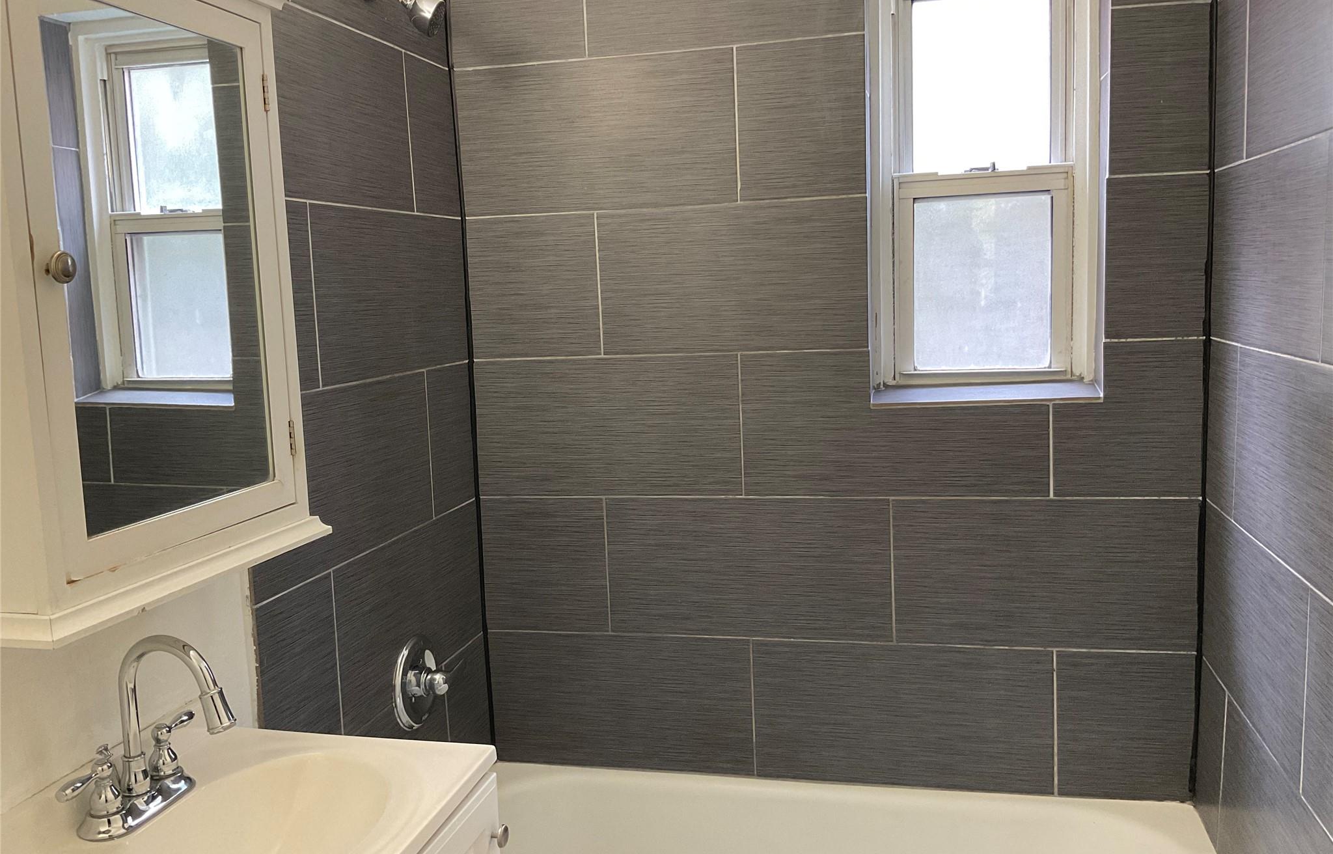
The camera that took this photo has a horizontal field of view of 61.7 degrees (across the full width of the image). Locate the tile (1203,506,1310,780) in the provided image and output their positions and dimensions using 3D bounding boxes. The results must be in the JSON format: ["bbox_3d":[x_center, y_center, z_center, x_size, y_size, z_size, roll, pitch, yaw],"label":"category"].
[{"bbox_3d":[0.967,0.331,1.849,0.012,0.306,0.600,-1,7,13],"label":"tile"}]

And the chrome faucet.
[{"bbox_3d":[-0.584,0.349,1.307,0.185,0.218,0.240,-1,7,13],"label":"chrome faucet"}]

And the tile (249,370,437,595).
[{"bbox_3d":[-0.556,0.078,1.962,0.010,0.305,0.620,-1,7,14],"label":"tile"}]

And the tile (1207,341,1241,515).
[{"bbox_3d":[1.013,0.000,2.030,0.010,0.305,0.200,-1,7,14],"label":"tile"}]

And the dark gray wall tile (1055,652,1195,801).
[{"bbox_3d":[0.915,0.596,2.237,0.257,0.304,0.012,-1,7,13],"label":"dark gray wall tile"}]

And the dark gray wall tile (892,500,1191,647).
[{"bbox_3d":[0.752,0.293,2.236,0.579,0.306,0.012,-1,7,13],"label":"dark gray wall tile"}]

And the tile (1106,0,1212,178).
[{"bbox_3d":[0.918,-0.623,2.084,0.166,0.305,0.010,-1,7,13],"label":"tile"}]

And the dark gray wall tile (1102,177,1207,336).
[{"bbox_3d":[0.927,-0.318,2.124,0.175,0.305,0.010,-1,7,13],"label":"dark gray wall tile"}]

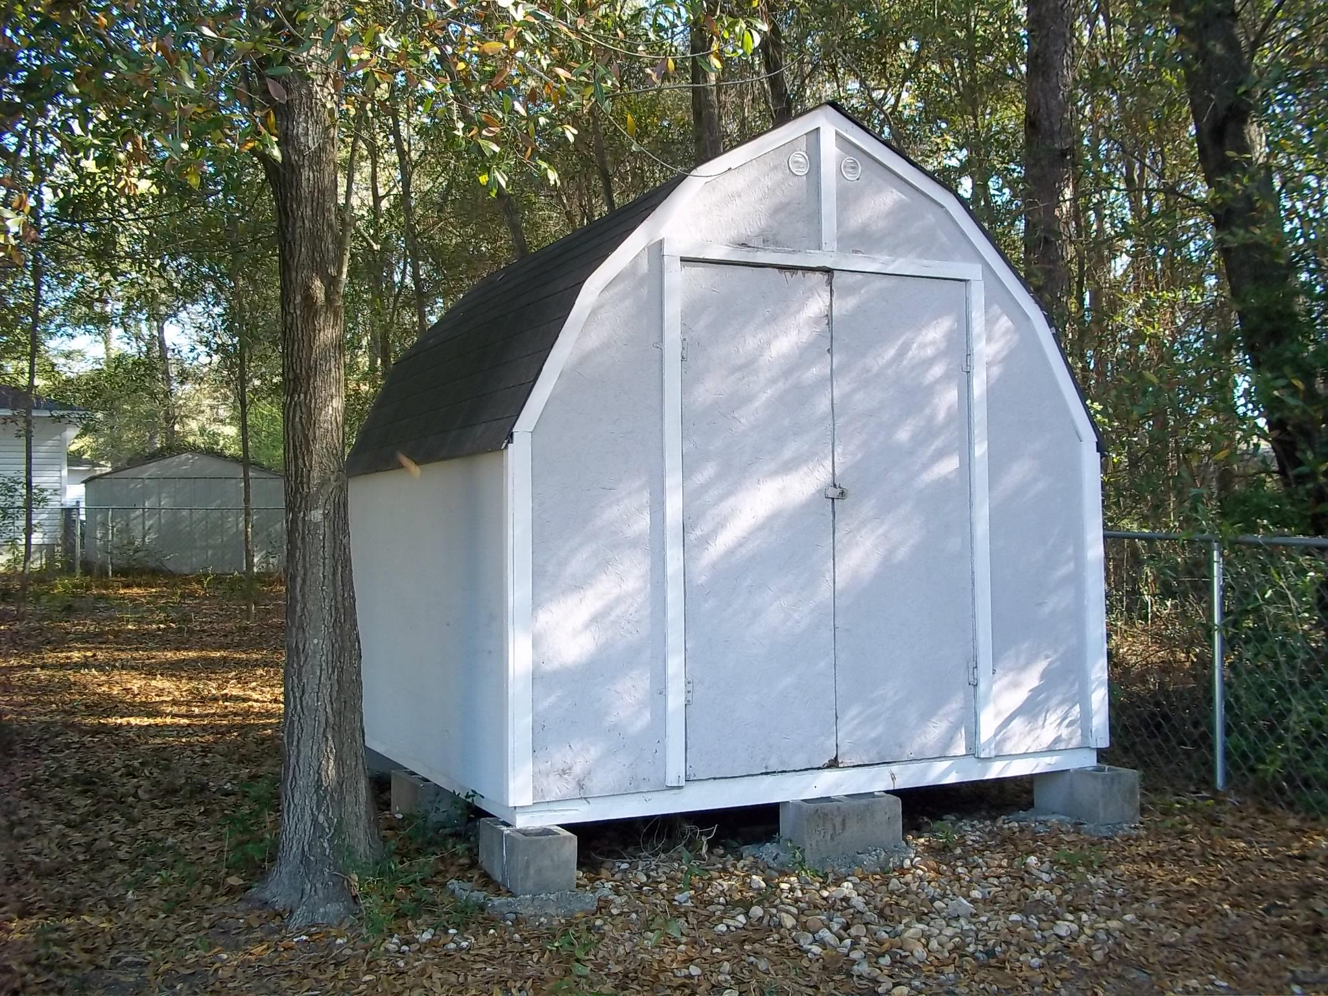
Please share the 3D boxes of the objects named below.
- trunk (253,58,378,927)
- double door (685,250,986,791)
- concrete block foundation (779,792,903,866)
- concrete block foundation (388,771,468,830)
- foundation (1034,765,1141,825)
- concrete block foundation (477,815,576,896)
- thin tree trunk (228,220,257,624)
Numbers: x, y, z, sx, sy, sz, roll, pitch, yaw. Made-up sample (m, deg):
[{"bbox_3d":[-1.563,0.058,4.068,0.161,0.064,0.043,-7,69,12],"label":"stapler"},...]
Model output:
[{"bbox_3d":[-1.120,-0.056,4.463,0.390,2.760,0.380,0,-2,-14],"label":"trunk"},{"bbox_3d":[0.633,0.072,5.120,1.254,1.840,0.060,0,-2,-25],"label":"double door"},{"bbox_3d":[0.642,1.183,5.000,0.397,0.190,0.194,0,-2,-23],"label":"concrete block foundation"},{"bbox_3d":[-0.946,1.217,5.560,0.194,0.190,0.397,0,-2,-26],"label":"concrete block foundation"},{"bbox_3d":[1.700,1.186,5.577,0.194,0.190,0.397,0,-2,-25],"label":"foundation"},{"bbox_3d":[-0.449,1.184,4.562,0.194,0.190,0.397,0,-2,-25],"label":"concrete block foundation"},{"bbox_3d":[-5.032,-0.917,16.500,0.280,4.820,0.250,0,-2,-25],"label":"thin tree trunk"}]

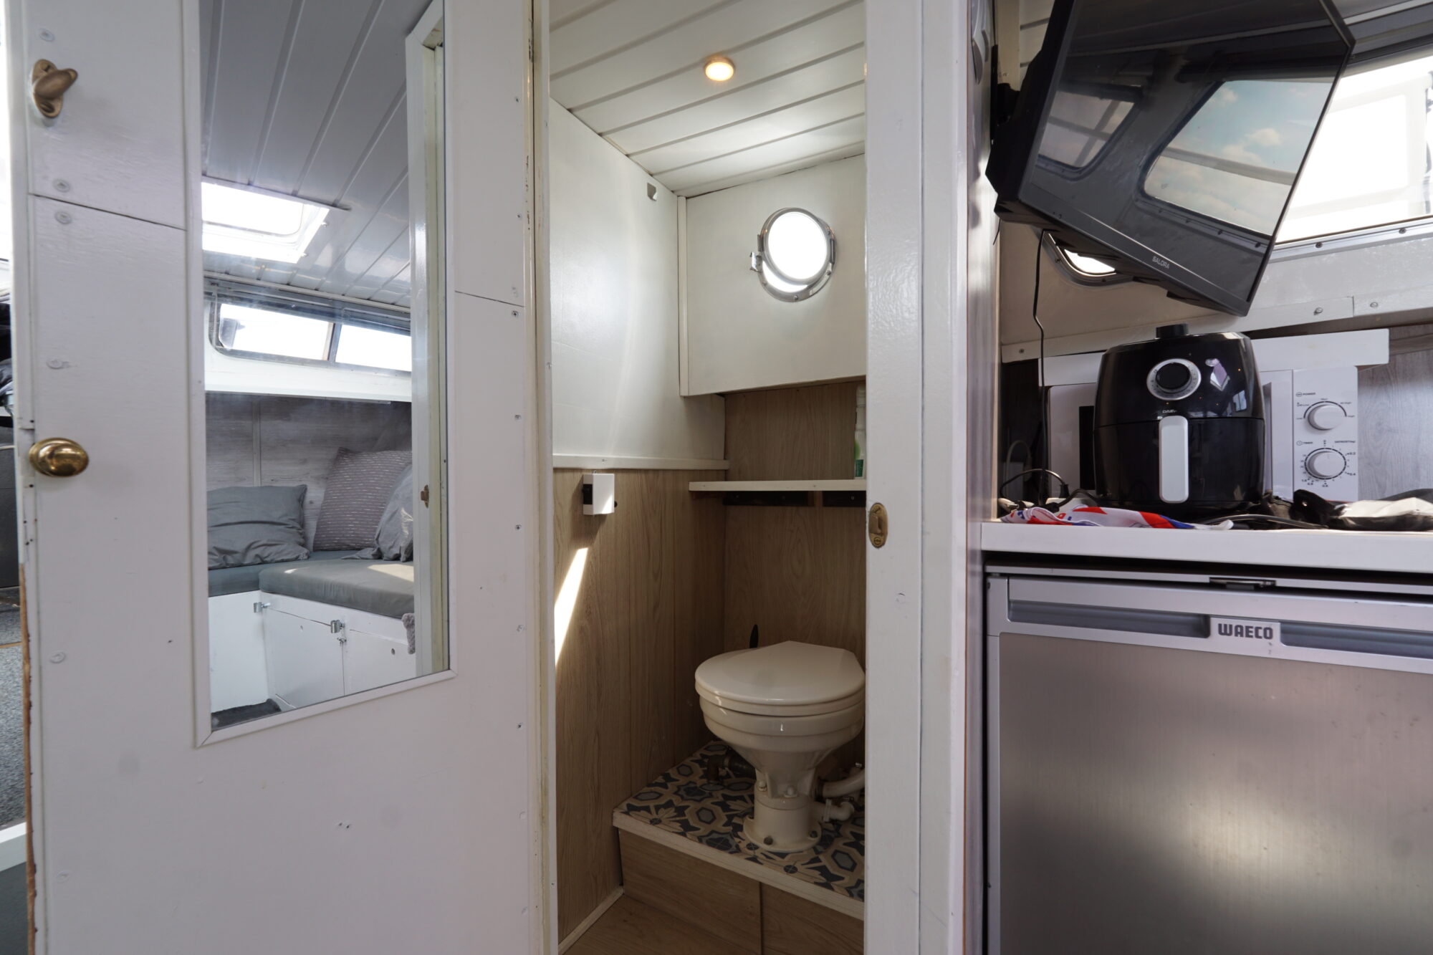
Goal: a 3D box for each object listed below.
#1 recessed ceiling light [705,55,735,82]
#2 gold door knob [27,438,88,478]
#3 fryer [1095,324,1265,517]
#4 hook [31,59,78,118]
[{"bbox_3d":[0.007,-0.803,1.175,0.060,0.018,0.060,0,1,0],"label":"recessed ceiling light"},{"bbox_3d":[-0.564,-0.017,0.513,0.046,0.036,0.036,0,1,39],"label":"gold door knob"},{"bbox_3d":[0.719,-0.096,0.936,0.220,0.300,0.280,0,1,38],"label":"fryer"},{"bbox_3d":[-0.569,-0.334,0.513,0.032,0.053,0.027,0,1,39],"label":"hook"}]

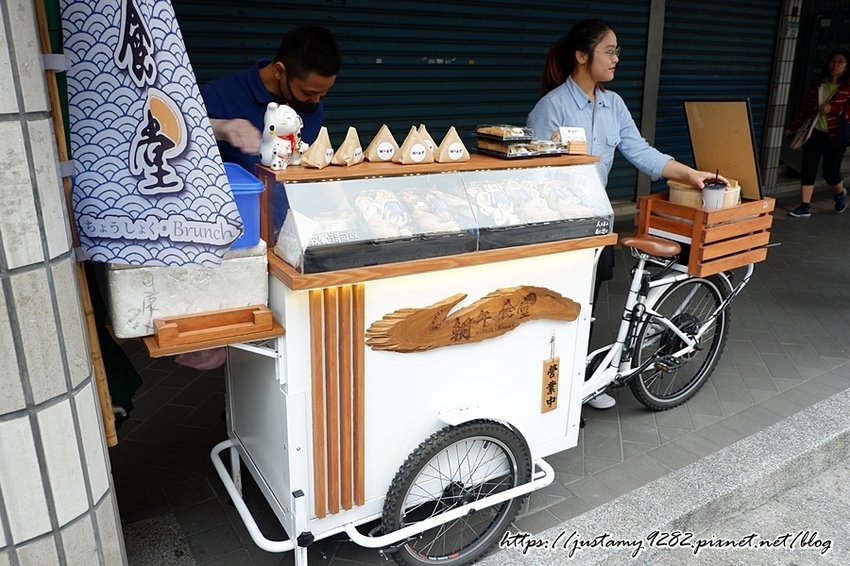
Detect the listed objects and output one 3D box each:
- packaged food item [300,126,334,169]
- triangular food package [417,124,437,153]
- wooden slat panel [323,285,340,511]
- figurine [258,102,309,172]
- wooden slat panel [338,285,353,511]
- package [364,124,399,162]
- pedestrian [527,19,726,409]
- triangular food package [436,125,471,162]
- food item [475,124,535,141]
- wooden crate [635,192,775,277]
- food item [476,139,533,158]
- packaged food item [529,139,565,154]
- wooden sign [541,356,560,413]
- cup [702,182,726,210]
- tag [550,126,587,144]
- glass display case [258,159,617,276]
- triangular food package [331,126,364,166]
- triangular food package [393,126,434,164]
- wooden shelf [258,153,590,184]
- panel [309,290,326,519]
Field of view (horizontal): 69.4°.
[{"bbox_3d":[-0.247,-0.318,1.424,0.054,0.089,0.084,7,17,20],"label":"packaged food item"},{"bbox_3d":[-0.005,-0.389,1.700,0.092,0.098,0.056,-12,21,-37],"label":"triangular food package"},{"bbox_3d":[-0.225,0.293,1.492,0.020,0.607,0.025,-9,20,-31],"label":"wooden slat panel"},{"bbox_3d":[-0.352,-0.364,1.525,0.110,0.160,0.103,-13,22,-39],"label":"figurine"},{"bbox_3d":[-0.196,0.288,1.510,0.020,0.607,0.025,-9,20,-31],"label":"wooden slat panel"},{"bbox_3d":[-0.113,-0.352,1.544,0.089,0.089,0.050,-8,18,-26],"label":"package"},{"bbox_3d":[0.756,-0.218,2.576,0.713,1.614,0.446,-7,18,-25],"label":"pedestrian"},{"bbox_3d":[0.066,-0.363,1.601,0.089,0.089,0.050,-9,19,-30],"label":"triangular food package"},{"bbox_3d":[0.241,-0.448,1.840,0.128,0.045,0.158,-9,19,-30],"label":"food item"},{"bbox_3d":[1.197,-0.226,2.641,0.522,0.263,0.318,-10,20,-33],"label":"wooden crate"},{"bbox_3d":[0.234,-0.381,1.752,0.114,0.040,0.129,-9,19,-31],"label":"food item"},{"bbox_3d":[0.335,-0.397,1.808,0.114,0.040,0.129,-9,19,-31],"label":"packaged food item"},{"bbox_3d":[0.396,0.325,1.944,0.066,0.182,0.008,-9,19,-30],"label":"wooden sign"},{"bbox_3d":[1.161,-0.329,2.460,0.088,0.135,0.088,7,18,20],"label":"cup"},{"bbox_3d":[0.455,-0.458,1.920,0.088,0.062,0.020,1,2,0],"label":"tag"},{"bbox_3d":[0.081,-0.210,1.612,0.970,0.208,0.257,-9,20,-31],"label":"glass display case"},{"bbox_3d":[-0.203,-0.358,1.610,0.056,0.098,0.092,7,18,20],"label":"triangular food package"},{"bbox_3d":[-0.030,-0.346,1.539,0.089,0.089,0.050,-9,19,-30],"label":"triangular food package"},{"bbox_3d":[0.042,-0.330,1.706,1.000,0.018,0.212,-9,19,-30],"label":"wooden shelf"},{"bbox_3d":[-0.263,0.310,1.518,0.020,0.630,0.024,-9,19,-30],"label":"panel"}]

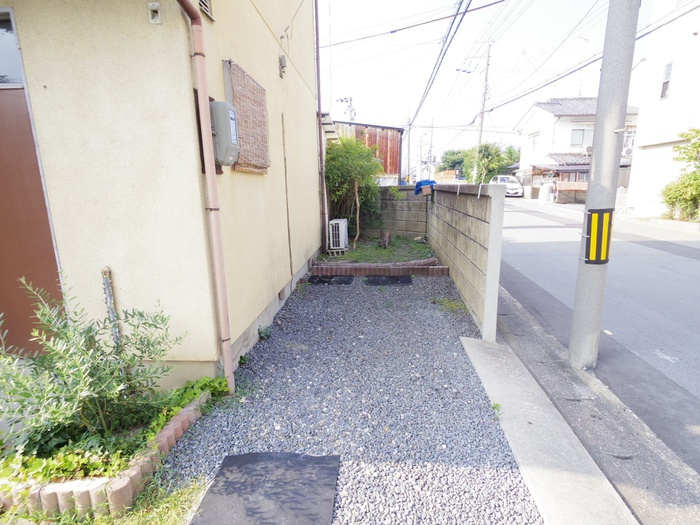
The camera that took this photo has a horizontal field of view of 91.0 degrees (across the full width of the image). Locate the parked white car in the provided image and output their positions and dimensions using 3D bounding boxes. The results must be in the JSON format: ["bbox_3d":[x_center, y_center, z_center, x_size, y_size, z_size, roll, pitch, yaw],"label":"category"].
[{"bbox_3d":[12.347,-5.965,27.049,1.690,1.500,3.880,0,13,12],"label":"parked white car"}]

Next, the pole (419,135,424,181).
[{"bbox_3d":[15.370,-21.651,73.913,0.350,10.500,0.350,-1,13,6],"label":"pole"}]

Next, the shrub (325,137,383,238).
[{"bbox_3d":[0.028,-1.534,7.788,1.410,2.430,1.400,-1,13,6],"label":"shrub"}]

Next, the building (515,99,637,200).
[{"bbox_3d":[17.051,-8.771,26.396,6.600,7.200,8.600,-1,13,6],"label":"building"}]

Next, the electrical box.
[{"bbox_3d":[-0.900,-0.904,2.444,0.170,0.430,0.210,-1,13,6],"label":"electrical box"}]

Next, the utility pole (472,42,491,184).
[{"bbox_3d":[10.423,-11.125,27.342,0.340,11.500,0.340,2,13,5],"label":"utility pole"}]

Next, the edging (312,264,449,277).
[{"bbox_3d":[0.512,0.159,6.158,2.420,0.160,0.100,0,13,8],"label":"edging"}]

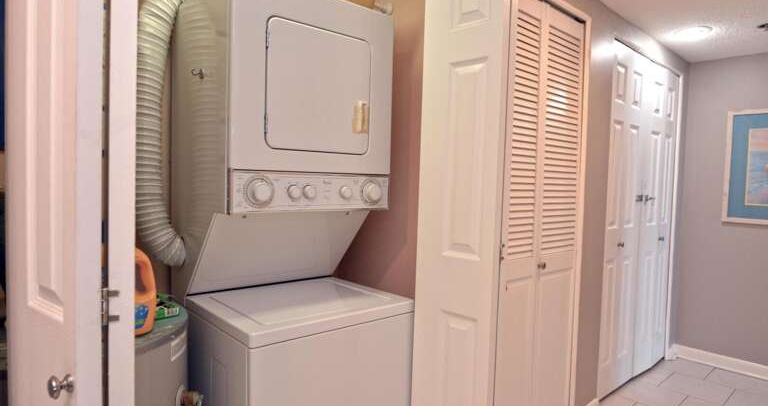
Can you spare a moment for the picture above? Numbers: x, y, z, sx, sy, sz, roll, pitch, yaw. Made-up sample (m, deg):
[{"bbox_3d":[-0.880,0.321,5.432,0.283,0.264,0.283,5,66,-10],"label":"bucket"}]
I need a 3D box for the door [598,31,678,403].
[{"bbox_3d":[1.685,0.114,2.947,1.155,2.050,0.040,-1,3,-42],"label":"door"}]

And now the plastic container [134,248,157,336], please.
[{"bbox_3d":[-0.736,0.205,1.220,0.213,0.312,0.110,-1,3,-42],"label":"plastic container"}]

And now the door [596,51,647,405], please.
[{"bbox_3d":[1.456,0.117,2.745,0.543,2.050,0.040,-1,3,-42],"label":"door"}]

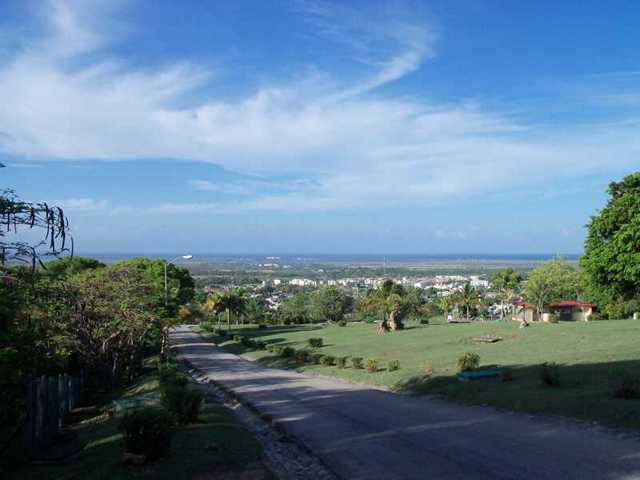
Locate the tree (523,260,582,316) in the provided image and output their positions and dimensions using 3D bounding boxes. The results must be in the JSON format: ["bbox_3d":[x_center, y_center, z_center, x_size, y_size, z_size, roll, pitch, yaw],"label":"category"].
[{"bbox_3d":[36.648,7.487,102.000,8.827,9.142,8.386,0,-1,20],"label":"tree"}]

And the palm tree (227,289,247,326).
[{"bbox_3d":[-12.646,10.223,98.000,3.029,5.755,2.877,0,-1,-7],"label":"palm tree"}]

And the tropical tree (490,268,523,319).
[{"bbox_3d":[29.397,8.433,102.000,5.044,7.881,4.792,0,-1,16],"label":"tropical tree"}]

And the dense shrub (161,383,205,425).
[{"bbox_3d":[-2.720,3.234,12.800,0.827,0.781,0.785,0,-1,-12],"label":"dense shrub"}]

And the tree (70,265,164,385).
[{"bbox_3d":[-7.823,3.265,25.000,3.632,4.636,3.450,0,-1,-17],"label":"tree"}]

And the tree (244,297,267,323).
[{"bbox_3d":[-10.466,11.439,105.000,3.570,4.543,3.391,0,-1,-6],"label":"tree"}]

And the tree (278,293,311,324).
[{"bbox_3d":[-4.138,11.115,105.000,5.192,5.192,4.933,0,-1,-2],"label":"tree"}]

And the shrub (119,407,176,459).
[{"bbox_3d":[-2.467,2.751,9.200,0.756,0.722,0.719,0,-1,-15],"label":"shrub"}]

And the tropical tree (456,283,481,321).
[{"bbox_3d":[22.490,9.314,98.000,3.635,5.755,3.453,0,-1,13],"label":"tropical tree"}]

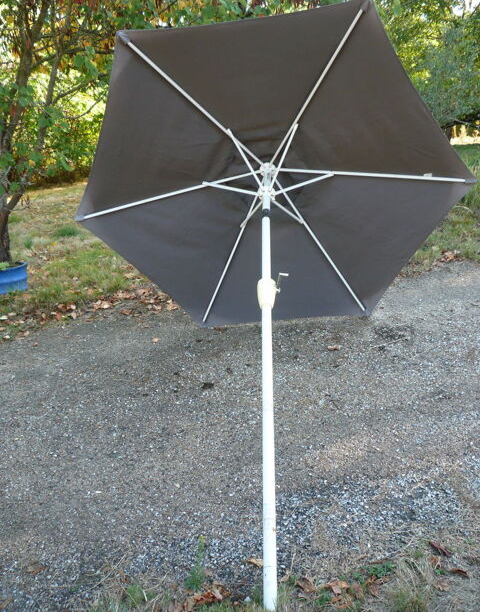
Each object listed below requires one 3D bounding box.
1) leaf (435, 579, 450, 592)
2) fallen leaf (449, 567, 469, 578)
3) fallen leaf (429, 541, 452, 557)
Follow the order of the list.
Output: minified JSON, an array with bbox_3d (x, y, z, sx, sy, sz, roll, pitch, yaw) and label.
[{"bbox_3d":[0.570,0.787,1.561,0.043,0.015,0.038,-6,20,0],"label":"leaf"},{"bbox_3d":[0.628,0.766,1.594,0.053,0.020,0.027,2,21,23],"label":"fallen leaf"},{"bbox_3d":[0.617,0.746,1.706,0.023,0.016,0.074,-18,23,-32],"label":"fallen leaf"}]

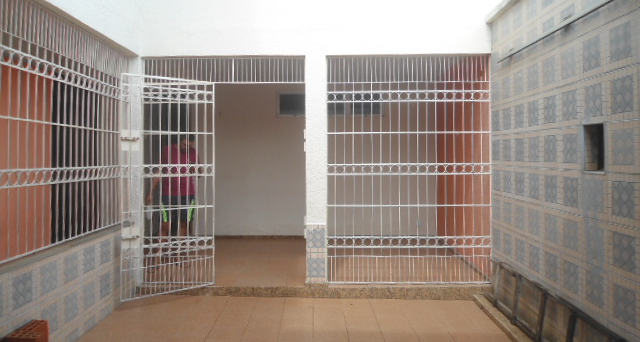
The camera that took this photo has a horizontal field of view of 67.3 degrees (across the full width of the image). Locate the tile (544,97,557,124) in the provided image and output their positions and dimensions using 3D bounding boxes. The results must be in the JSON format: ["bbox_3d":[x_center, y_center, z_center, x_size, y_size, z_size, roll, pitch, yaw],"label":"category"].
[{"bbox_3d":[1.863,-0.497,3.885,0.010,0.213,0.213,0,2,1],"label":"tile"}]

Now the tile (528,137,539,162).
[{"bbox_3d":[1.875,-0.189,4.221,0.010,0.213,0.213,0,2,1],"label":"tile"}]

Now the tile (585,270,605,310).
[{"bbox_3d":[1.825,0.792,3.185,0.010,0.207,0.207,0,1,1],"label":"tile"}]

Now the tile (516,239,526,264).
[{"bbox_3d":[1.864,0.746,4.451,0.012,0.207,0.210,-1,2,1],"label":"tile"}]

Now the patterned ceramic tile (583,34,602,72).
[{"bbox_3d":[1.903,-0.818,3.360,0.010,0.218,0.218,0,2,1],"label":"patterned ceramic tile"}]

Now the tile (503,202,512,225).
[{"bbox_3d":[1.812,0.412,4.639,0.010,0.203,0.203,0,1,1],"label":"tile"}]

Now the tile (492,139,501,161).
[{"bbox_3d":[1.854,-0.225,5.039,0.010,0.207,0.207,0,1,1],"label":"tile"}]

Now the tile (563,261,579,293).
[{"bbox_3d":[1.831,0.769,3.503,0.010,0.205,0.205,0,2,1],"label":"tile"}]

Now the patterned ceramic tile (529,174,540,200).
[{"bbox_3d":[1.839,0.133,4.113,0.010,0.207,0.207,0,1,1],"label":"patterned ceramic tile"}]

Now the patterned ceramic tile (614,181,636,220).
[{"bbox_3d":[1.870,0.181,2.952,0.010,0.213,0.213,0,2,1],"label":"patterned ceramic tile"}]

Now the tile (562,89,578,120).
[{"bbox_3d":[1.826,-0.484,3.502,0.010,0.207,0.207,0,1,1],"label":"tile"}]

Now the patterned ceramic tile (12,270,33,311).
[{"bbox_3d":[-1.995,0.806,3.215,0.010,0.205,0.205,0,2,-1],"label":"patterned ceramic tile"}]

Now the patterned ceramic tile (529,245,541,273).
[{"bbox_3d":[1.857,0.756,4.138,0.012,0.207,0.210,-1,2,1],"label":"patterned ceramic tile"}]

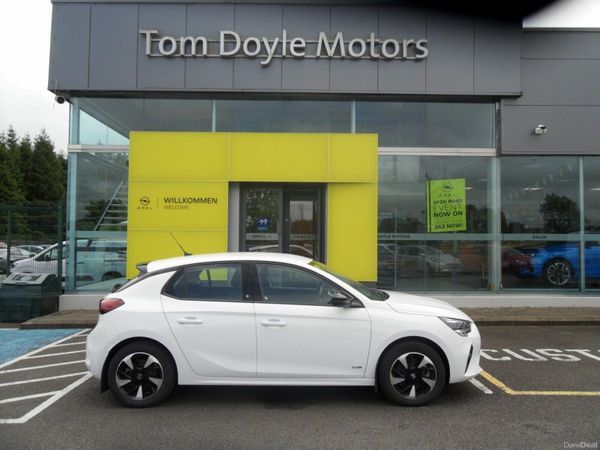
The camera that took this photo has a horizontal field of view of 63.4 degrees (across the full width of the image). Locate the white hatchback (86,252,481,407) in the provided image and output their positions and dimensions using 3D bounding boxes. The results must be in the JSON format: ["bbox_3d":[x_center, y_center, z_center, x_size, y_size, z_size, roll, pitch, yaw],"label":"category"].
[{"bbox_3d":[-0.155,0.994,5.330,4.060,1.435,1.780,0,-2,-1],"label":"white hatchback"}]

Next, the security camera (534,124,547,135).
[{"bbox_3d":[5.061,-2.007,10.200,0.160,0.170,0.240,1,-2,-11],"label":"security camera"}]

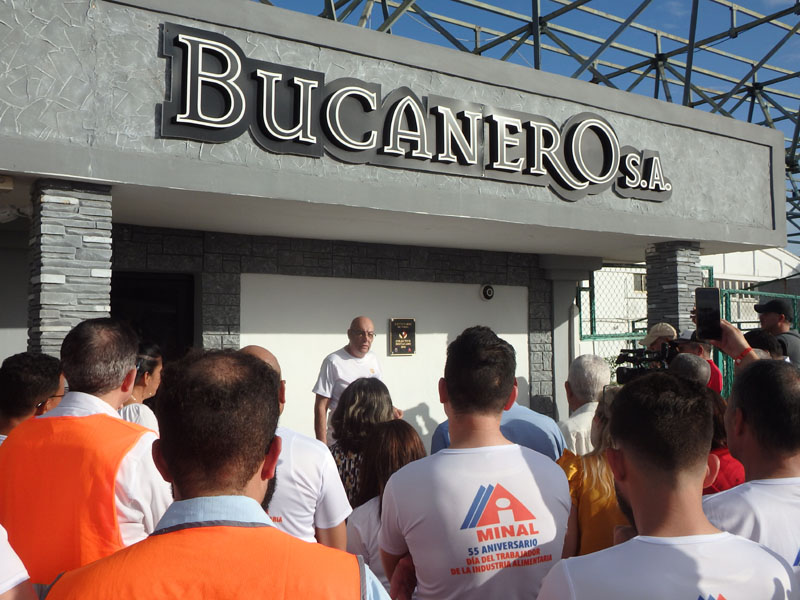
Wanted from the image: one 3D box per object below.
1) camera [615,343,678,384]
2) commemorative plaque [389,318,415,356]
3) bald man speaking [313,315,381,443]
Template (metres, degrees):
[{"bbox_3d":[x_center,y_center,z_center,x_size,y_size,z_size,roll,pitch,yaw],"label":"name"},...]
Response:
[{"bbox_3d":[1.465,0.376,4.650,0.400,0.240,0.190,-1,-3,12],"label":"camera"},{"bbox_3d":[0.025,0.297,6.350,0.240,0.300,0.030,1,-3,-34],"label":"commemorative plaque"},{"bbox_3d":[-0.272,0.969,4.961,0.540,1.730,0.400,1,-3,-31],"label":"bald man speaking"}]

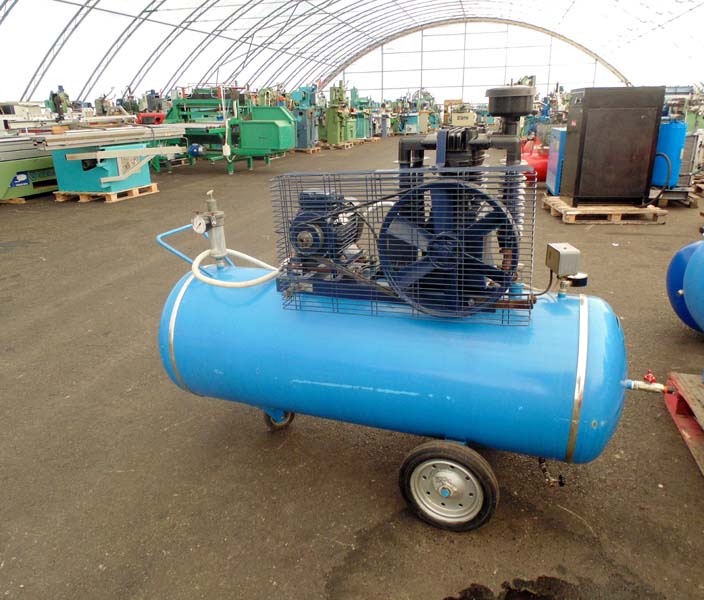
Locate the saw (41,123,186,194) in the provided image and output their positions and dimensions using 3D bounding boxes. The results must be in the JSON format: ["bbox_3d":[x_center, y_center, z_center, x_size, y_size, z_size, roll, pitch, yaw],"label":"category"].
[{"bbox_3d":[-3.867,-2.242,8.073,1.150,0.920,2.600,9,24,23],"label":"saw"}]

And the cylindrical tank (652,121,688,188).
[{"bbox_3d":[4.246,-2.033,7.065,0.490,0.890,0.490,0,22,3],"label":"cylindrical tank"}]

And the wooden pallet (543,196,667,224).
[{"bbox_3d":[3.186,-1.144,6.508,1.200,0.147,0.900,1,22,4],"label":"wooden pallet"}]

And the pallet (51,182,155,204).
[{"bbox_3d":[-3.924,-1.743,8.256,0.970,0.140,1.190,6,23,17],"label":"pallet"}]

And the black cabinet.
[{"bbox_3d":[3.197,-1.913,6.389,0.920,1.370,0.700,1,22,3],"label":"black cabinet"}]

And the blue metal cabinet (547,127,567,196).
[{"bbox_3d":[3.057,-1.951,7.178,0.500,0.880,0.500,1,22,5],"label":"blue metal cabinet"}]

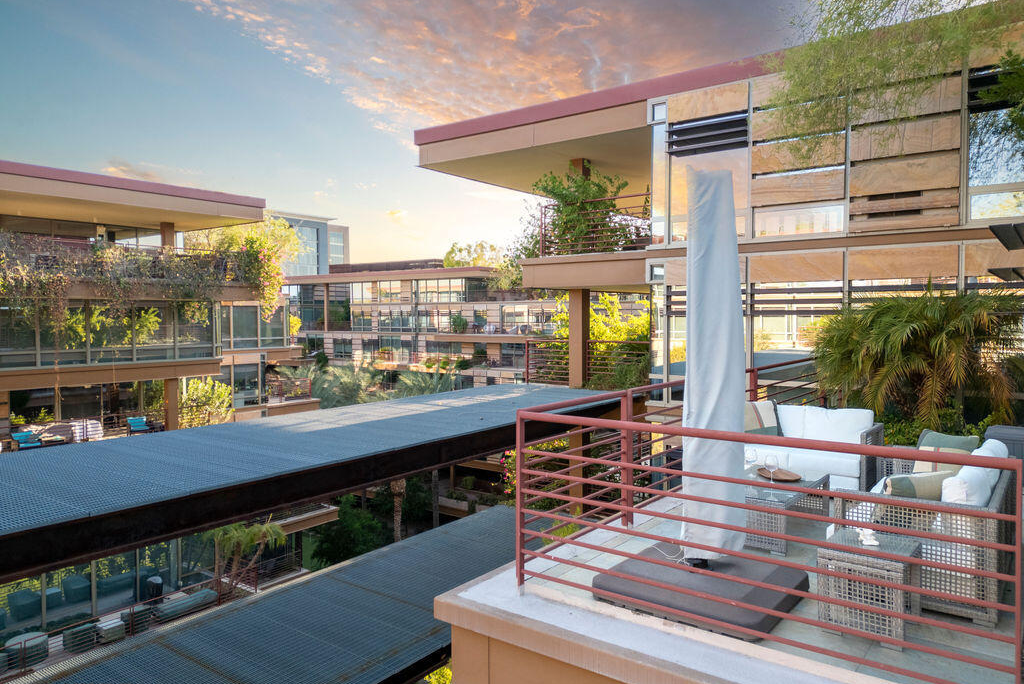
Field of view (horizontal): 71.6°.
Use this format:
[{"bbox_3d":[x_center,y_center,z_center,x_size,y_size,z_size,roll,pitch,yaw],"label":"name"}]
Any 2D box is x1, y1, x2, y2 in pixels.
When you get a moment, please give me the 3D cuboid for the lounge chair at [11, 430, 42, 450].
[{"bbox_3d":[-16.540,3.470,24.210,0.800,0.800,0.700,2,3,37],"label":"lounge chair"}]

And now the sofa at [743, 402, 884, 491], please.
[{"bbox_3d":[2.843,1.030,7.042,1.400,0.780,0.800,2,3,37],"label":"sofa"}]

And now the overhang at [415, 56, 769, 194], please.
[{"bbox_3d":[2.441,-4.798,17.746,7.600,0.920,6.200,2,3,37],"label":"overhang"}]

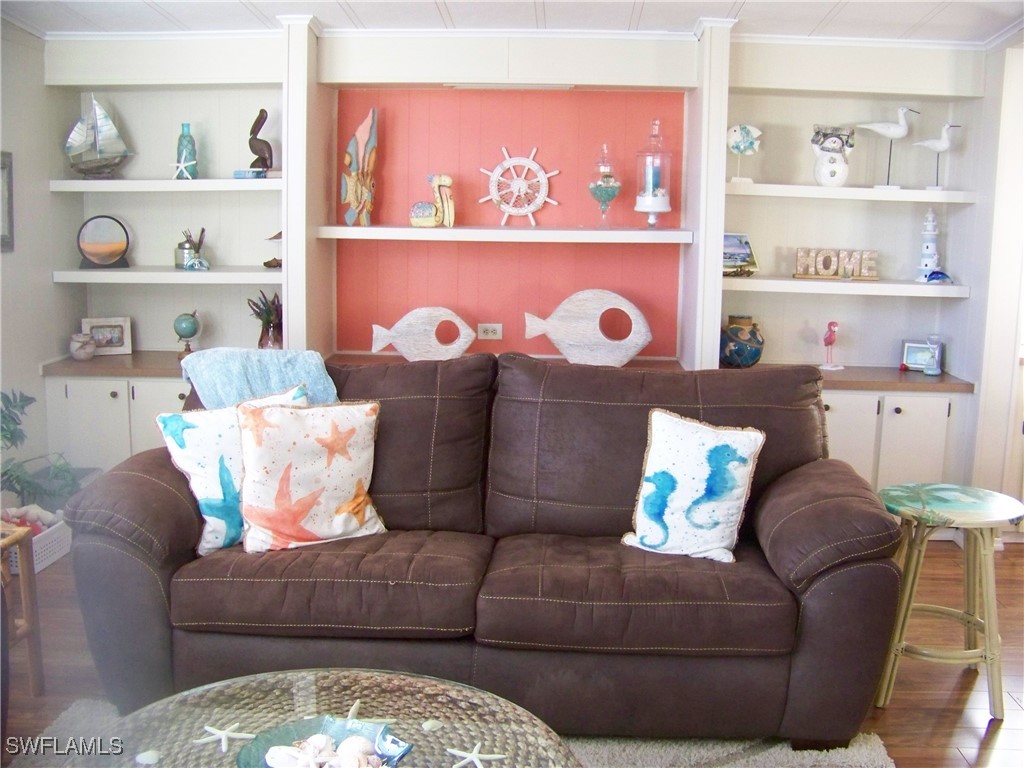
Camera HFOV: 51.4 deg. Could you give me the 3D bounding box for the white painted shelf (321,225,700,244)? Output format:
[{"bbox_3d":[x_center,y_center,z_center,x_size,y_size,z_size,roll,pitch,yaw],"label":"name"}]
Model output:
[{"bbox_3d":[-0.029,-0.665,4.745,1.608,0.050,0.370,1,9,1],"label":"white painted shelf"}]

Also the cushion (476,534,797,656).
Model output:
[{"bbox_3d":[0.345,0.570,3.083,0.837,0.195,0.570,2,10,4],"label":"cushion"}]

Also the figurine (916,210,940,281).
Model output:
[{"bbox_3d":[1.849,-0.613,4.703,0.112,0.320,0.112,1,9,2],"label":"figurine"}]

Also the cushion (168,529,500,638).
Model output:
[{"bbox_3d":[-0.492,0.543,3.162,0.842,0.195,0.570,2,10,4],"label":"cushion"}]

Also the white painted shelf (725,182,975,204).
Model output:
[{"bbox_3d":[1.423,-0.826,4.634,1.045,0.050,0.355,1,10,1],"label":"white painted shelf"}]

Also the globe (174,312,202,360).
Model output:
[{"bbox_3d":[-1.482,-0.225,4.880,0.128,0.225,0.115,1,9,2],"label":"globe"}]

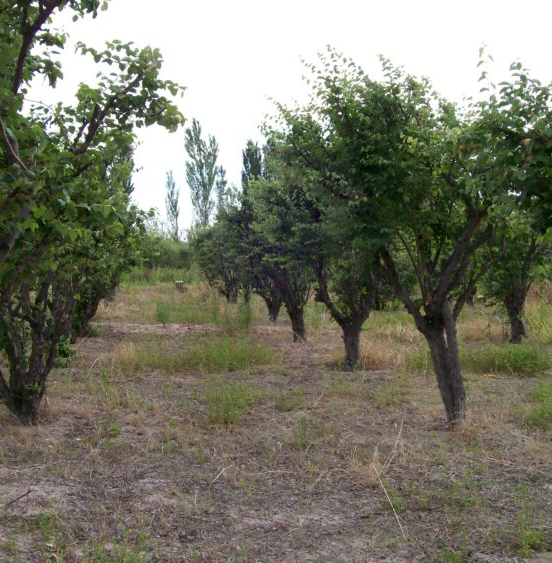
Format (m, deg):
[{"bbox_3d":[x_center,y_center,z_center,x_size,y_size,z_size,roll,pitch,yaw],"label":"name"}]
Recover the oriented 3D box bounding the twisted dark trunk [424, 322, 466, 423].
[{"bbox_3d":[1.451,0.783,6.716,0.351,0.861,0.280,-1,3,-10],"label":"twisted dark trunk"}]

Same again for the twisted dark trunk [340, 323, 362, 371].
[{"bbox_3d":[0.897,0.784,9.265,0.230,0.546,0.230,0,3,0],"label":"twisted dark trunk"}]

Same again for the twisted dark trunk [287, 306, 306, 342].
[{"bbox_3d":[0.308,0.647,11.740,0.263,0.542,0.250,-1,3,-10],"label":"twisted dark trunk"}]

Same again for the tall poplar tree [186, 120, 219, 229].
[{"bbox_3d":[-5.841,-7.450,62.000,2.702,11.007,2.600,-1,3,-10],"label":"tall poplar tree"}]

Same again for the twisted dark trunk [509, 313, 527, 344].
[{"bbox_3d":[3.564,0.691,11.468,0.257,0.470,0.250,-1,3,-10],"label":"twisted dark trunk"}]

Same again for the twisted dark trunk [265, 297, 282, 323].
[{"bbox_3d":[-0.047,0.521,14.518,0.289,0.484,0.270,-1,3,-10],"label":"twisted dark trunk"}]

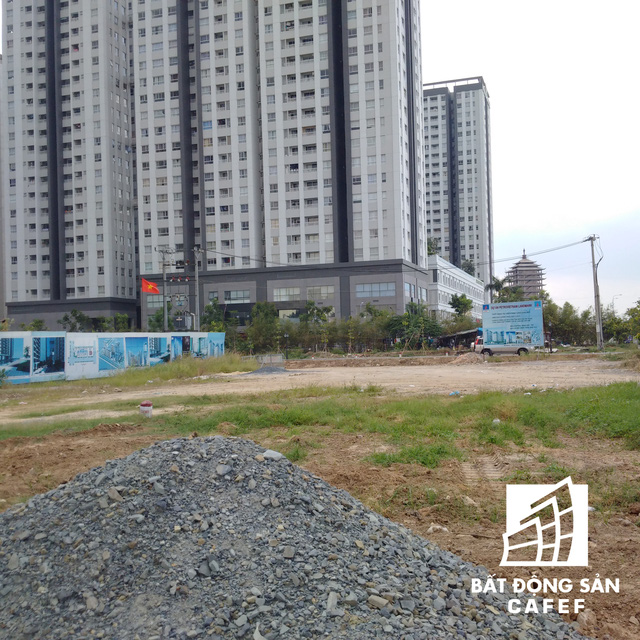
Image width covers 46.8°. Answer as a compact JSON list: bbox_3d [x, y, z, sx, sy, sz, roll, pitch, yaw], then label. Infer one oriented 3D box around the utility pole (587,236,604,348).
[{"bbox_3d":[24.905,-2.384,65.973,1.200,10.318,0.600,-2,0,0],"label":"utility pole"}]

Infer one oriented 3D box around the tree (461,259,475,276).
[{"bbox_3d":[39.026,-13.844,195.000,3.692,4.878,3.692,-2,0,0],"label":"tree"}]

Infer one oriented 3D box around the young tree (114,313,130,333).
[{"bbox_3d":[-21.302,1.587,79.988,1.731,4.799,1.731,-2,0,0],"label":"young tree"}]

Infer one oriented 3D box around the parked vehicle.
[{"bbox_3d":[14.561,2.170,59.000,4.900,1.750,1.800,-2,0,6],"label":"parked vehicle"}]

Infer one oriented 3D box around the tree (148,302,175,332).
[{"bbox_3d":[-16.428,1.009,76.985,2.707,5.664,2.707,-2,0,0],"label":"tree"}]

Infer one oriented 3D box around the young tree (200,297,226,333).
[{"bbox_3d":[-10.723,0.748,74.985,2.637,5.859,2.637,-2,0,0],"label":"young tree"}]

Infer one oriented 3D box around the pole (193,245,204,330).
[{"bbox_3d":[-10.542,-1.321,64.973,1.000,10.282,0.500,-2,0,0],"label":"pole"}]

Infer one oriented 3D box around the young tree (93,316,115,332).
[{"bbox_3d":[-23.362,1.831,79.989,2.380,4.422,2.380,-2,0,0],"label":"young tree"}]

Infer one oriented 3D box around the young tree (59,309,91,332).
[{"bbox_3d":[-26.378,1.439,79.986,3.678,5.368,3.678,-2,0,0],"label":"young tree"}]

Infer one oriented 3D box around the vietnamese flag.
[{"bbox_3d":[-13.982,-2.763,61.000,1.600,1.320,0.400,-1,0,-9],"label":"vietnamese flag"}]

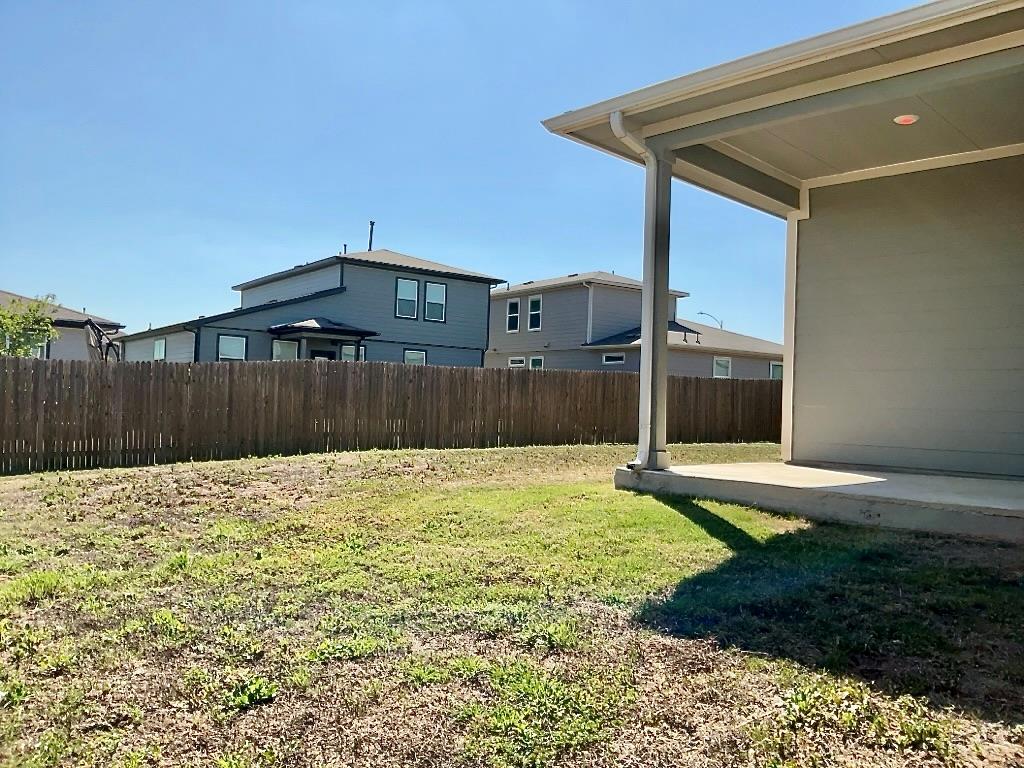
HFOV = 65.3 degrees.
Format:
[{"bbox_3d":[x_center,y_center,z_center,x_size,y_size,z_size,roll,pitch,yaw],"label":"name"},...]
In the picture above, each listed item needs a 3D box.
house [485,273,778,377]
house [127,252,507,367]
[{"bbox_3d":[5.508,-2.044,43.684,12.400,7.100,18.000,3,-1,-33],"label":"house"},{"bbox_3d":[-8.832,-2.471,35.273,13.200,7.230,15.000,3,-1,-37],"label":"house"}]

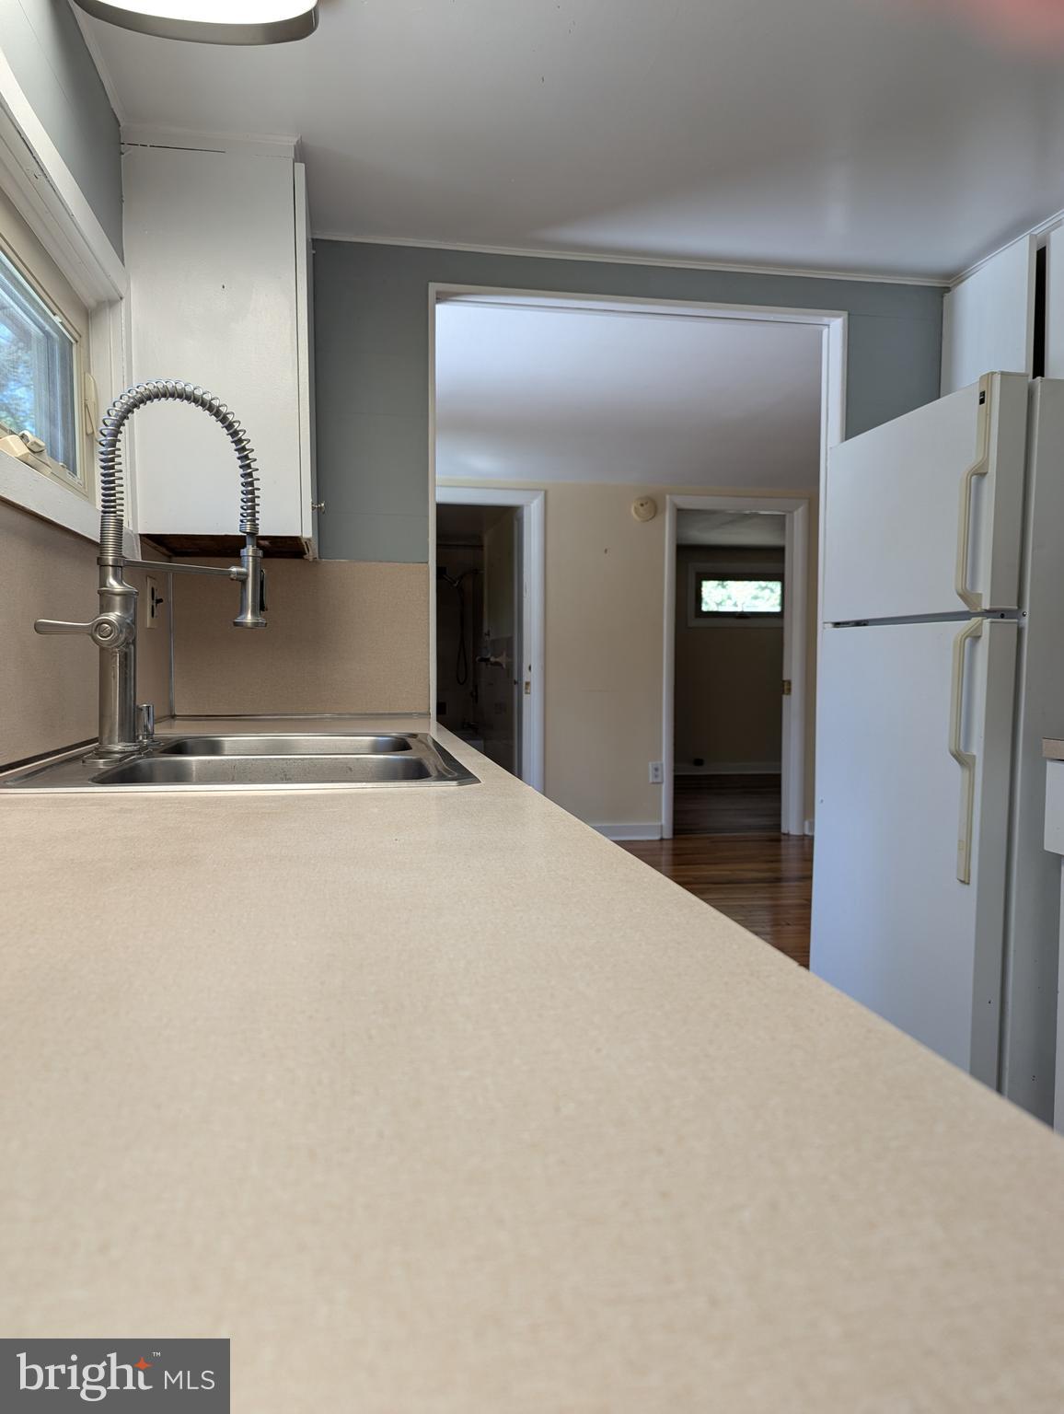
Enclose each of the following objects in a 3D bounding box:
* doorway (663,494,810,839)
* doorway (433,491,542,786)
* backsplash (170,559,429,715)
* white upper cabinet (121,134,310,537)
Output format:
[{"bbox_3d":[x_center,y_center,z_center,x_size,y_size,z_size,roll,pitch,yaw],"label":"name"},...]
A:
[{"bbox_3d":[1.236,-0.236,6.028,0.916,2.057,0.150,0,3,-10],"label":"doorway"},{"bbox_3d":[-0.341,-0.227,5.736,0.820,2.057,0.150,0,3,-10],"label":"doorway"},{"bbox_3d":[-0.569,-0.170,2.453,0.630,0.386,0.020,0,3,-10],"label":"backsplash"},{"bbox_3d":[-0.662,-0.734,2.167,0.349,0.764,0.459,0,3,-10],"label":"white upper cabinet"}]

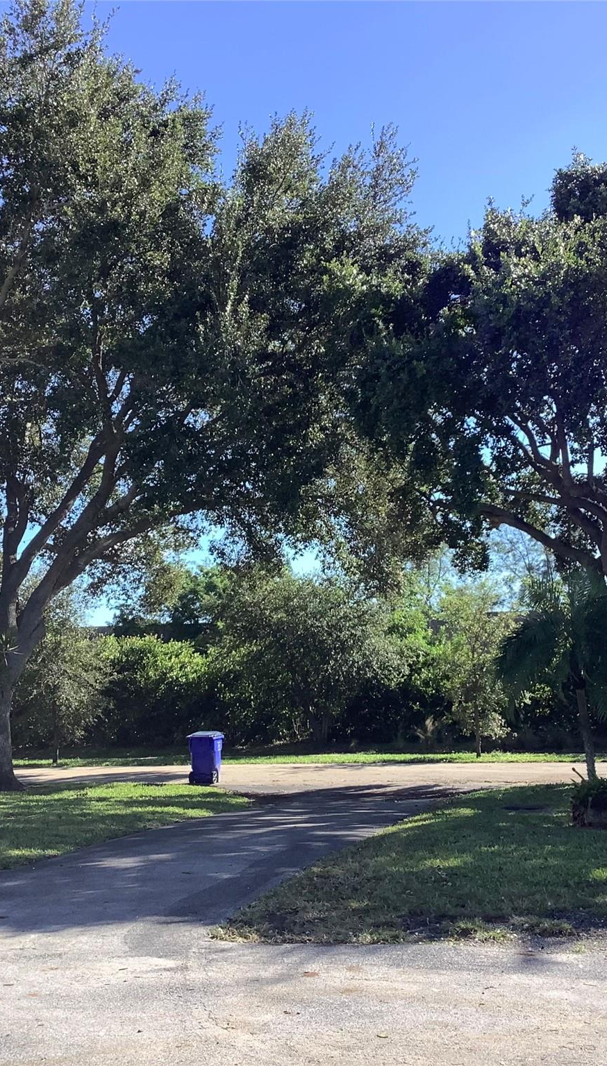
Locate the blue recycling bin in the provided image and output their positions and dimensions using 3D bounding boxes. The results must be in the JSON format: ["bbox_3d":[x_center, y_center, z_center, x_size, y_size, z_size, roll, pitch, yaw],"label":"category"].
[{"bbox_3d":[-1.990,4.589,26.000,0.600,1.060,0.730,-4,-7,14],"label":"blue recycling bin"}]

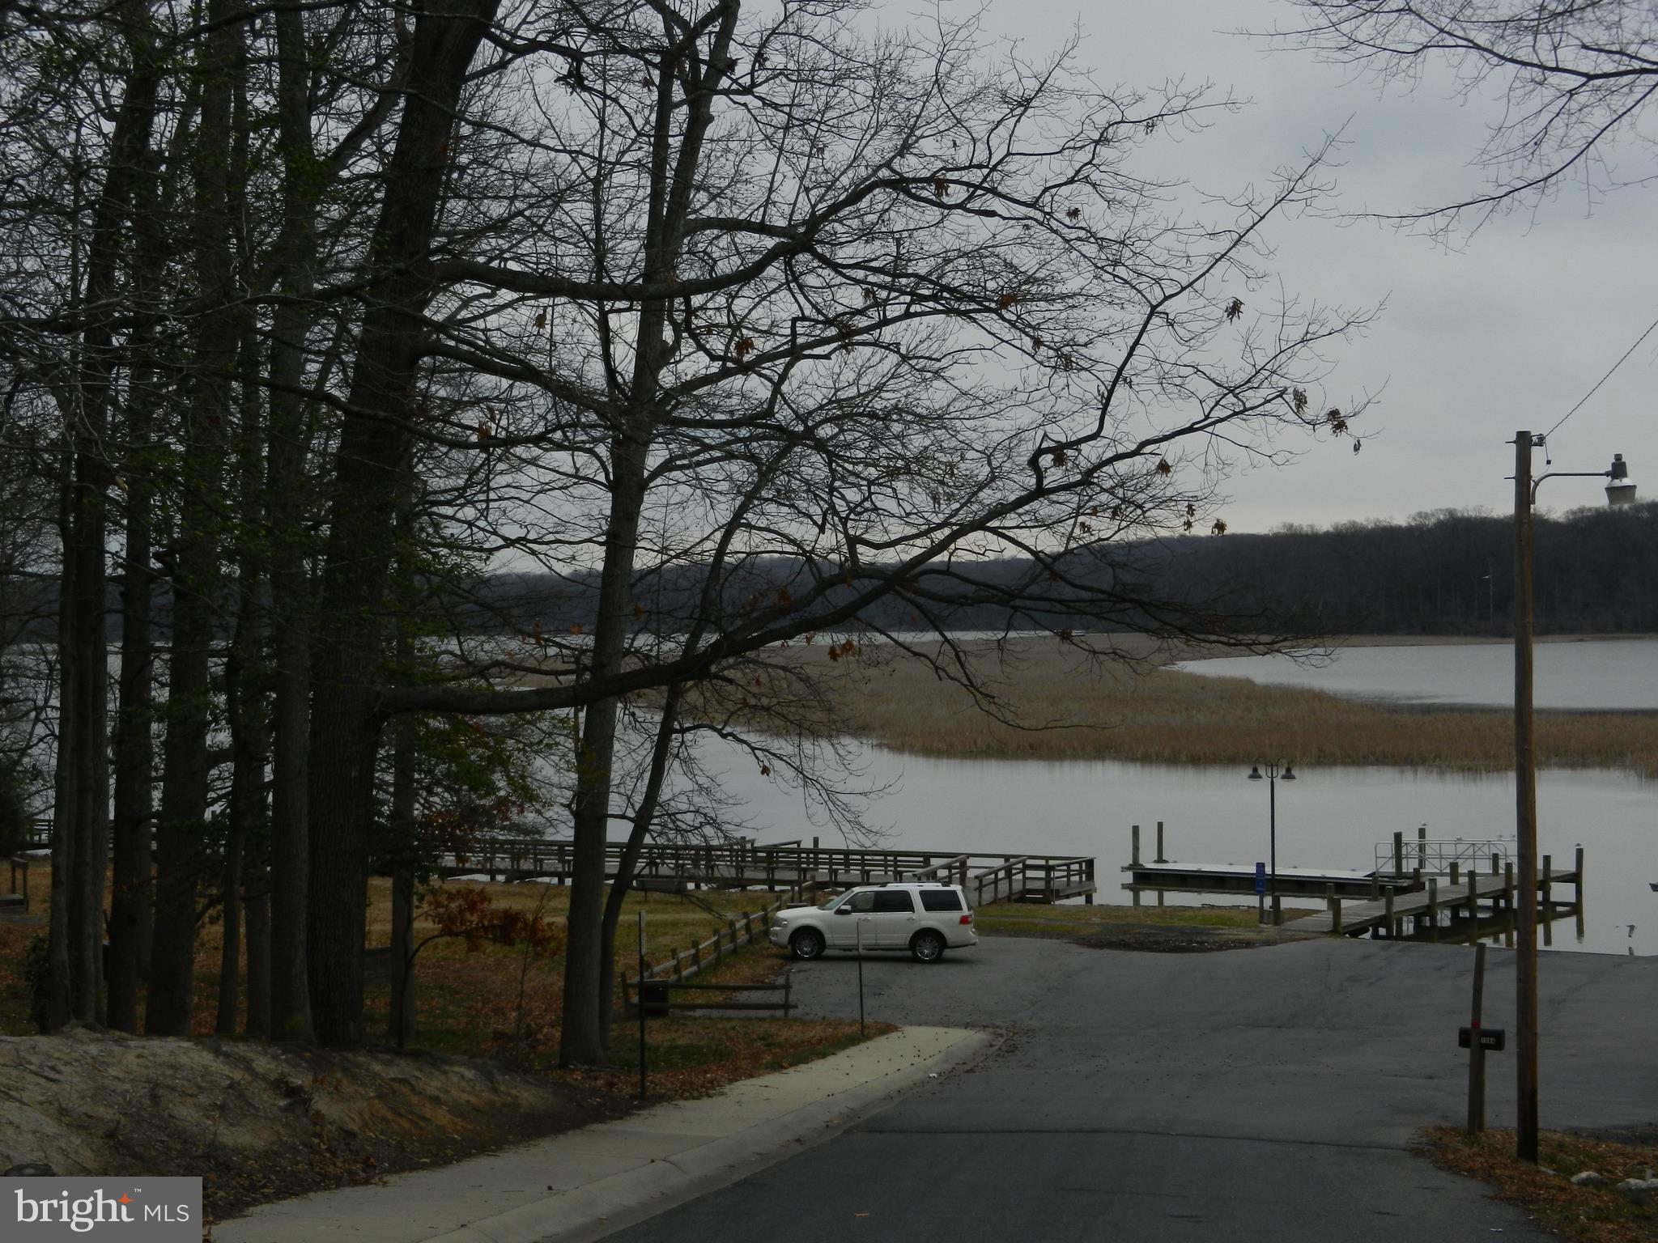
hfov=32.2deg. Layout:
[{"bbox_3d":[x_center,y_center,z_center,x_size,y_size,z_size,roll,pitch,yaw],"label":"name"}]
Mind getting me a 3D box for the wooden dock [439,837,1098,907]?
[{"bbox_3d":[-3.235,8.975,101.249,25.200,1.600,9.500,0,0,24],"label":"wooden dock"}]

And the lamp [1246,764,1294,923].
[{"bbox_3d":[13.161,6.609,85.500,1.550,4.860,0.450,0,0,25],"label":"lamp"}]

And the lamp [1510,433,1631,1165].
[{"bbox_3d":[7.870,1.883,30.500,1.290,7.770,0.360,0,0,0],"label":"lamp"}]

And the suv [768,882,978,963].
[{"bbox_3d":[1.100,7.460,71.900,5.290,1.990,2.050,0,0,8],"label":"suv"}]

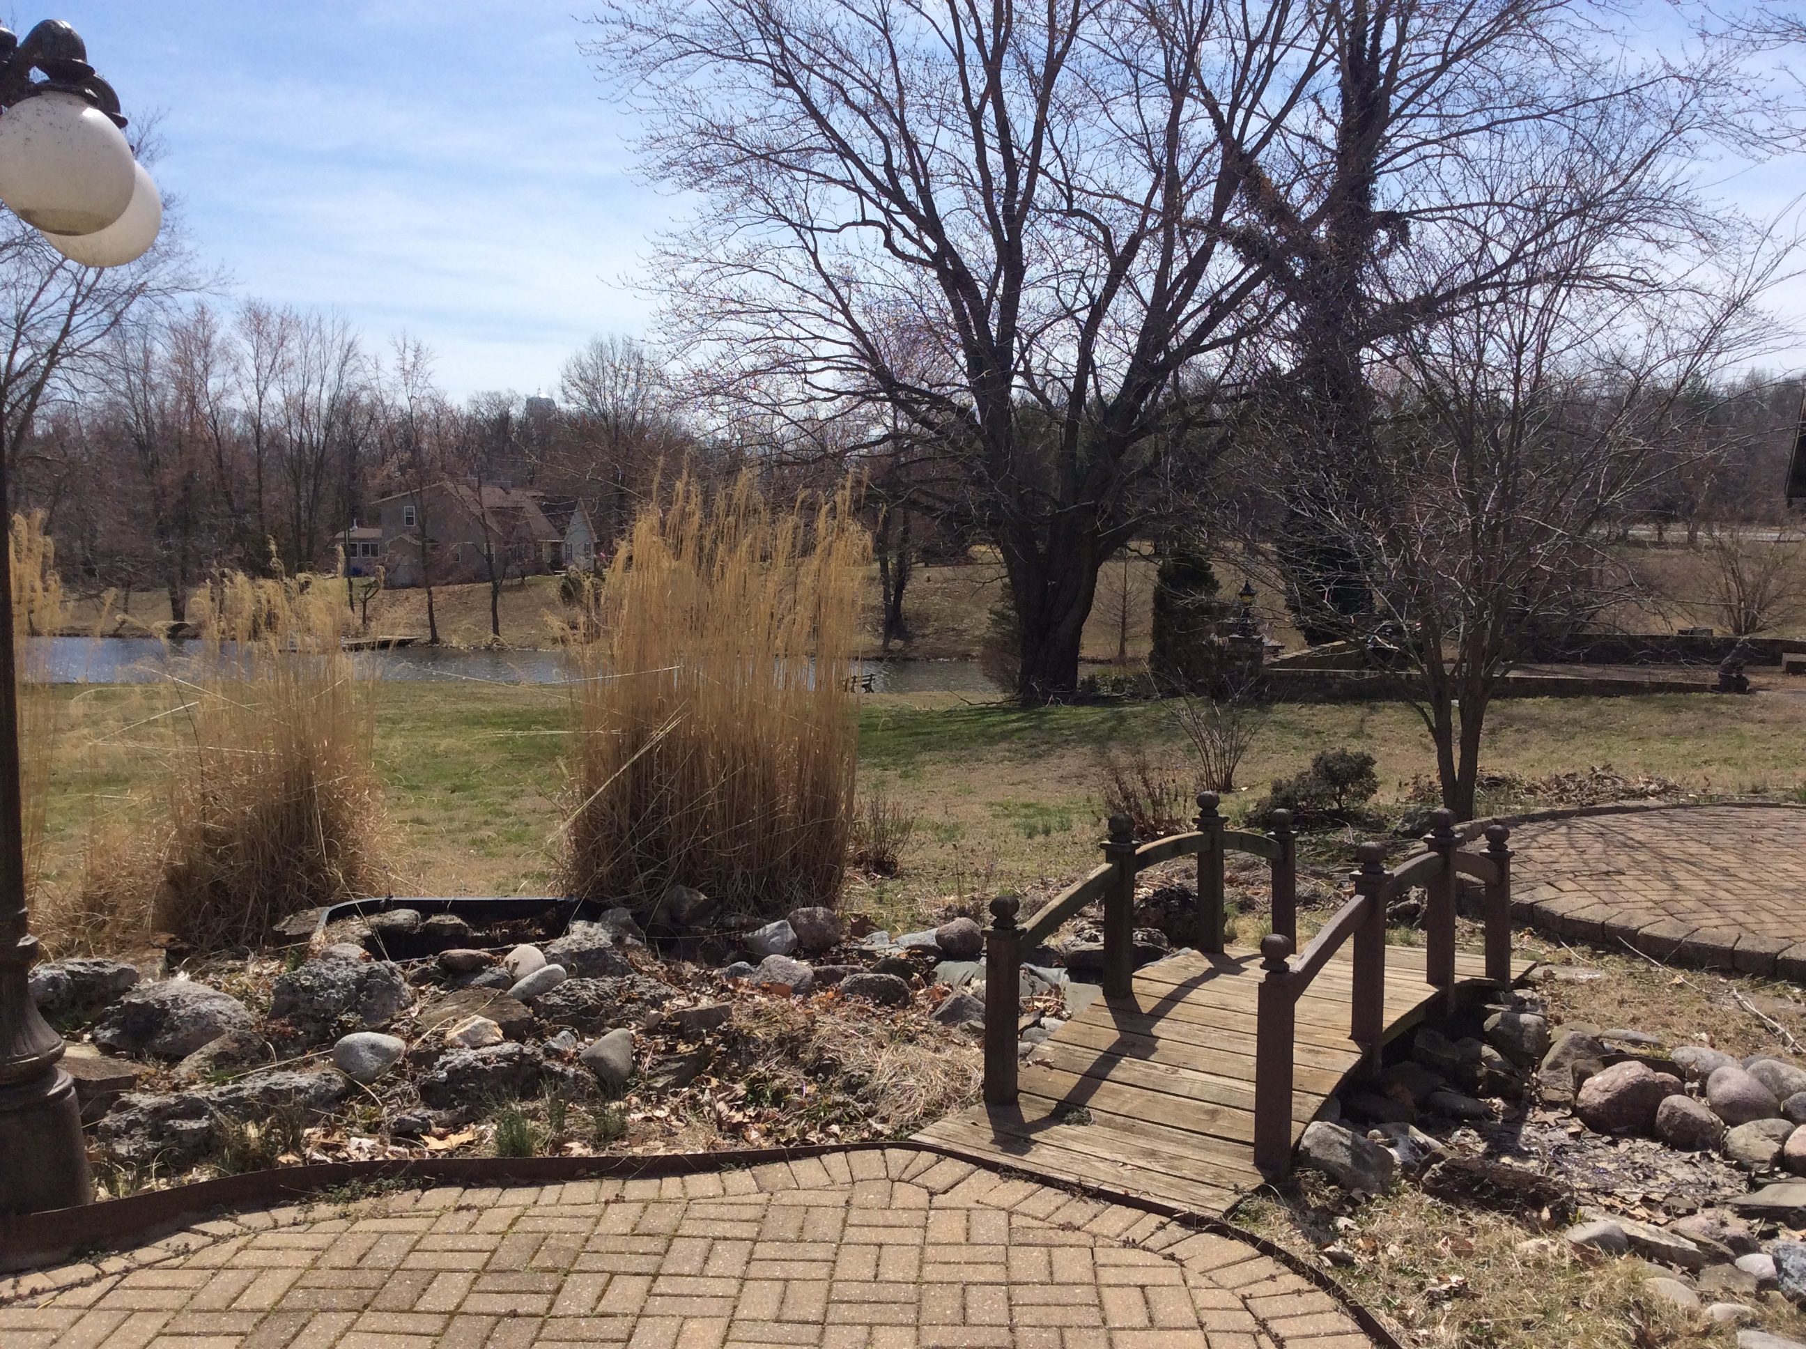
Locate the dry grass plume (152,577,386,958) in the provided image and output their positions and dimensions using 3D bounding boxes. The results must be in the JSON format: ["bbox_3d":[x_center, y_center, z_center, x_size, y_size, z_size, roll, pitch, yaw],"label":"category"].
[{"bbox_3d":[-2.710,0.350,7.100,0.980,1.600,0.950,-2,5,-19],"label":"dry grass plume"}]

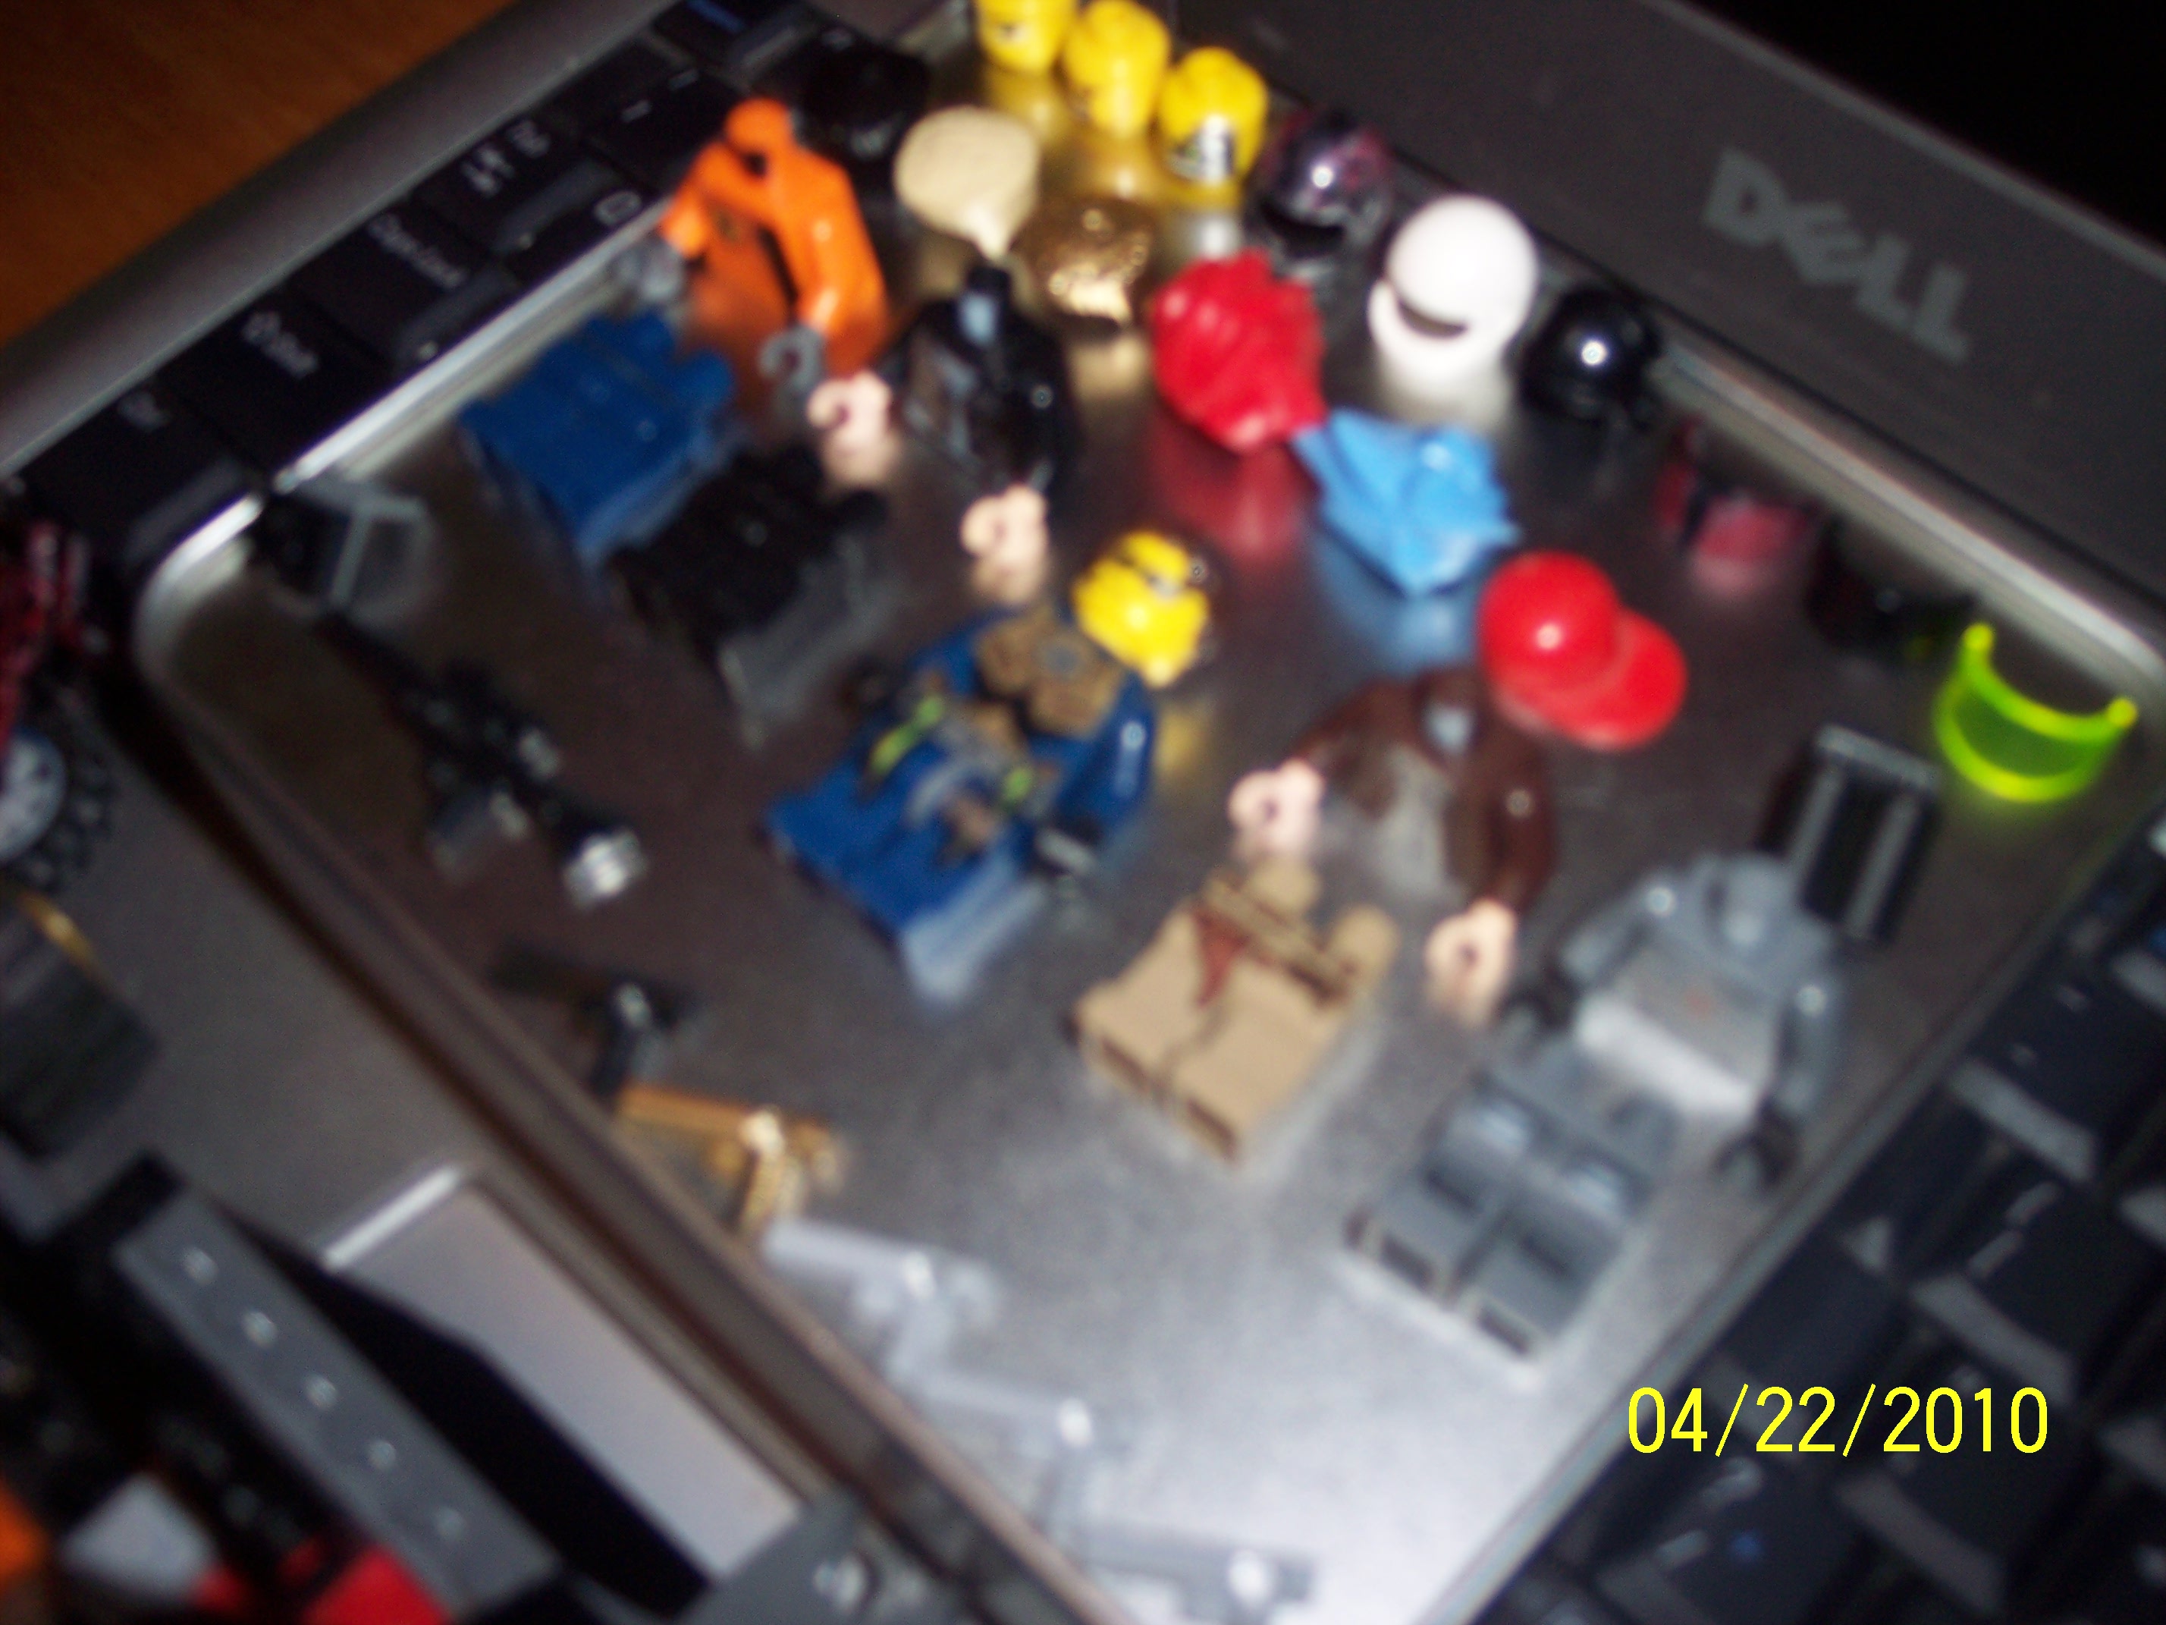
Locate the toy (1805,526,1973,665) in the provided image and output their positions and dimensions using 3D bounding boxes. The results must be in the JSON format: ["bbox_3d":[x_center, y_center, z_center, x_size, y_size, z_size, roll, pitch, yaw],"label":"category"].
[{"bbox_3d":[0.069,-0.018,0.214,0.015,0.007,0.008,36,68,20],"label":"toy"}]

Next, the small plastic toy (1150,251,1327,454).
[{"bbox_3d":[0.014,-0.043,0.227,0.015,0.012,0.015,-14,61,-5],"label":"small plastic toy"}]

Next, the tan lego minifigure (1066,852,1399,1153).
[{"bbox_3d":[0.013,0.015,0.195,0.016,0.008,0.021,33,65,21],"label":"tan lego minifigure"}]

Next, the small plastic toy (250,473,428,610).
[{"bbox_3d":[-0.065,-0.024,0.214,0.013,0.007,0.009,8,59,6],"label":"small plastic toy"}]

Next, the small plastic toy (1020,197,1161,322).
[{"bbox_3d":[0.000,-0.051,0.227,0.012,0.009,0.011,12,60,9],"label":"small plastic toy"}]

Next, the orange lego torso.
[{"bbox_3d":[-0.033,-0.058,0.238,0.023,0.017,0.016,26,63,18],"label":"orange lego torso"}]

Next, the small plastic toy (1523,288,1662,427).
[{"bbox_3d":[0.047,-0.042,0.226,0.013,0.011,0.013,-1,61,2],"label":"small plastic toy"}]

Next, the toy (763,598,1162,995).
[{"bbox_3d":[-0.009,-0.003,0.197,0.021,0.011,0.029,38,67,22],"label":"toy"}]

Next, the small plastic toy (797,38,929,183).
[{"bbox_3d":[-0.022,-0.070,0.244,0.013,0.012,0.013,-5,61,-1],"label":"small plastic toy"}]

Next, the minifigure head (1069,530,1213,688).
[{"bbox_3d":[0.005,-0.018,0.215,0.010,0.010,0.011,35,102,21],"label":"minifigure head"}]

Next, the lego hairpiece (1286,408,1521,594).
[{"bbox_3d":[0.028,-0.027,0.211,0.016,0.011,0.013,24,62,15],"label":"lego hairpiece"}]

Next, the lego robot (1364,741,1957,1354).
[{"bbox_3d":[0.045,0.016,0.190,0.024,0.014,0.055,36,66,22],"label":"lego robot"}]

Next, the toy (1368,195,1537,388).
[{"bbox_3d":[0.033,-0.047,0.222,0.014,0.013,0.014,23,62,15],"label":"toy"}]

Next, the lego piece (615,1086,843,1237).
[{"bbox_3d":[-0.029,0.027,0.192,0.018,0.004,0.010,10,59,8],"label":"lego piece"}]

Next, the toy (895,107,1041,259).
[{"bbox_3d":[-0.011,-0.062,0.240,0.013,0.011,0.014,-10,61,-3],"label":"toy"}]

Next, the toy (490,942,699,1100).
[{"bbox_3d":[-0.038,0.016,0.190,0.015,0.005,0.010,11,60,8],"label":"toy"}]

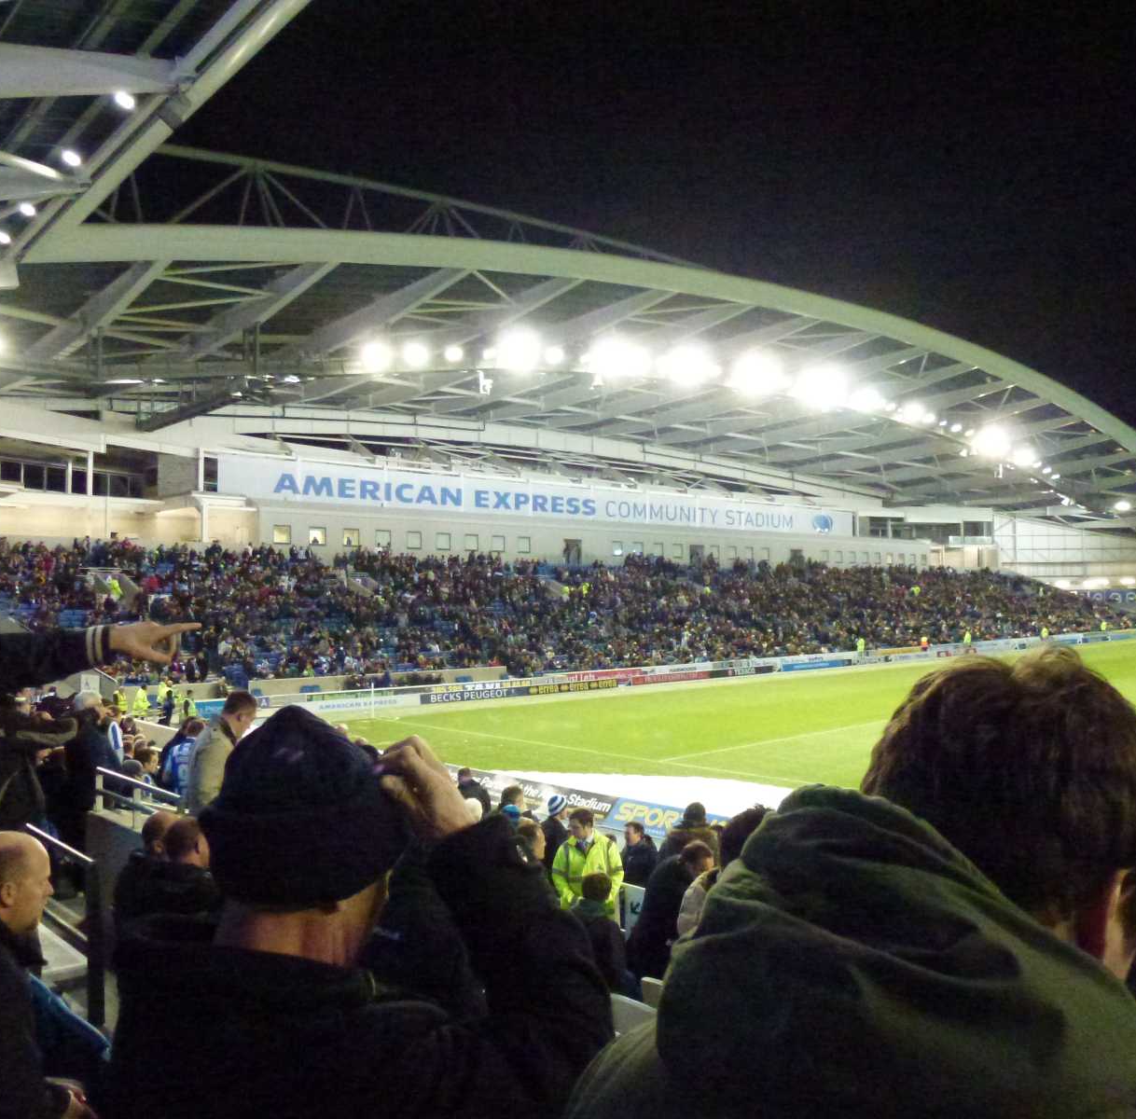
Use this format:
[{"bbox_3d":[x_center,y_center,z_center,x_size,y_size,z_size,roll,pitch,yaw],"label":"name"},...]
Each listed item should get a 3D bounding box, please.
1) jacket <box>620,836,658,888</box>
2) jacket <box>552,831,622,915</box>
[{"bbox_3d":[0.741,3.177,10.700,0.340,0.660,0.480,1,-2,-41],"label":"jacket"},{"bbox_3d":[0.153,2.456,8.000,0.600,0.780,0.340,-2,-2,8],"label":"jacket"}]

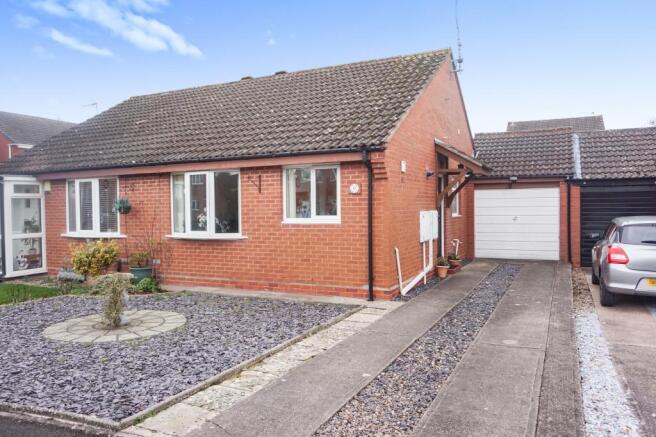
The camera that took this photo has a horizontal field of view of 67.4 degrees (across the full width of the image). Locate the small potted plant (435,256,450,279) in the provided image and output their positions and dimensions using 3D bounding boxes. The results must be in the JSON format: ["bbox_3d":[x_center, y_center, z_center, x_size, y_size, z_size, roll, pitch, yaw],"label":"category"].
[{"bbox_3d":[2.499,1.062,10.659,0.310,0.460,0.310,0,1,25],"label":"small potted plant"}]

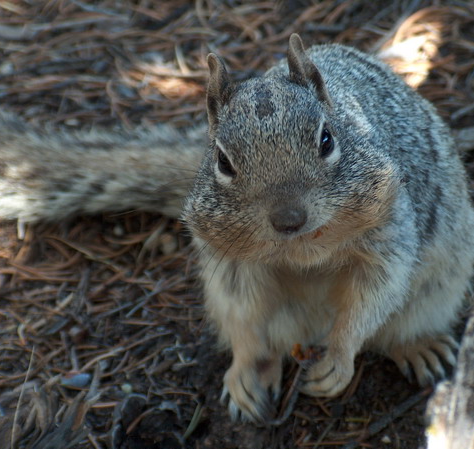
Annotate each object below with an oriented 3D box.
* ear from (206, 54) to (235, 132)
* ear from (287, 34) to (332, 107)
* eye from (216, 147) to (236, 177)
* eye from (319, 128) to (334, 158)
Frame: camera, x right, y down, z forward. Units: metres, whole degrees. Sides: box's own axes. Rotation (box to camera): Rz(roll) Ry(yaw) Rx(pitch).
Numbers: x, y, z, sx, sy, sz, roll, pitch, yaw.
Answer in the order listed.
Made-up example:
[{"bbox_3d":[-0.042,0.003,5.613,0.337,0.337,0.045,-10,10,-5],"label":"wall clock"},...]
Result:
[{"bbox_3d":[-0.006,-0.050,1.034,0.008,0.026,0.013,-14,21,-35],"label":"ear"},{"bbox_3d":[0.027,-0.058,1.034,0.008,0.026,0.013,-14,21,37],"label":"ear"},{"bbox_3d":[-0.004,-0.023,1.020,0.005,0.011,0.010,-36,43,-29],"label":"eye"},{"bbox_3d":[0.033,-0.030,1.020,0.005,0.011,0.010,12,43,29],"label":"eye"}]

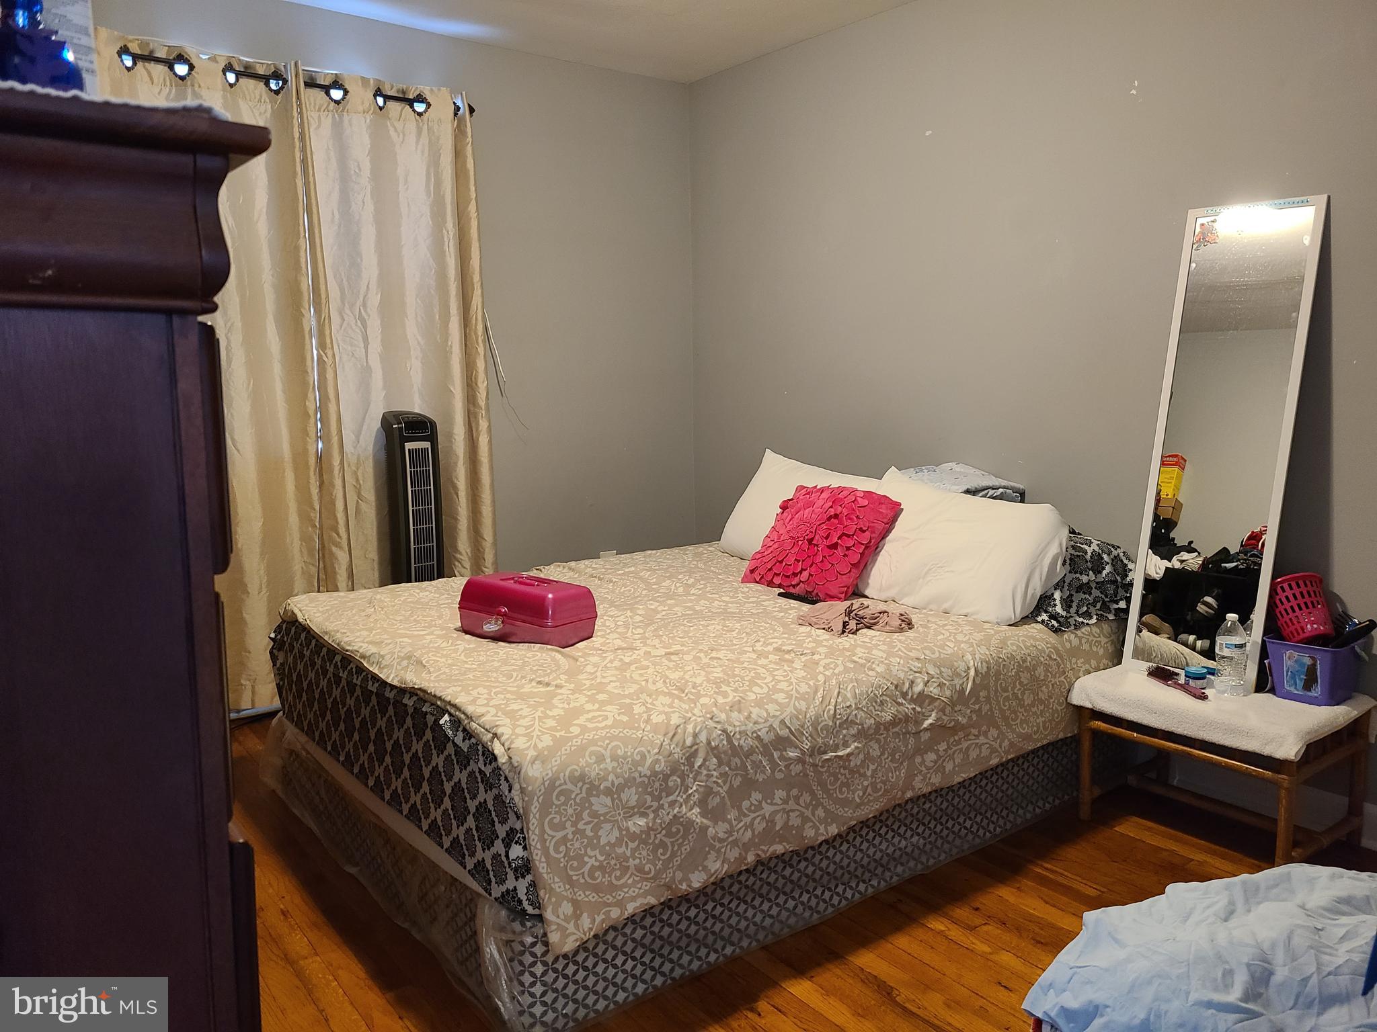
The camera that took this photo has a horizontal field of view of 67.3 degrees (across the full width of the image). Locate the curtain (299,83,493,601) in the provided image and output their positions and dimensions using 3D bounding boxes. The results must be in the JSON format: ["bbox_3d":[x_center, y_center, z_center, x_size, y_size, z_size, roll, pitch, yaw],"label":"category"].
[{"bbox_3d":[-1.042,-0.469,3.809,0.660,2.165,0.110,-6,9,-37],"label":"curtain"}]

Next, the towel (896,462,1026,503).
[{"bbox_3d":[0.857,-0.091,3.357,0.280,0.160,0.460,-6,9,-37],"label":"towel"}]

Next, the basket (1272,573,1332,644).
[{"bbox_3d":[1.523,0.234,2.571,0.118,0.140,0.118,12,-26,-31],"label":"basket"}]

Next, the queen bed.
[{"bbox_3d":[0.044,0.510,3.000,2.010,0.565,1.570,-6,9,-37],"label":"queen bed"}]

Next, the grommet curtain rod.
[{"bbox_3d":[-1.292,-1.464,3.491,1.240,0.070,0.080,-6,9,-37],"label":"grommet curtain rod"}]

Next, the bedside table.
[{"bbox_3d":[1.364,0.633,2.684,0.435,0.388,0.550,-6,9,-37],"label":"bedside table"}]

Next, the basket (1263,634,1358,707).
[{"bbox_3d":[1.544,0.377,2.562,0.190,0.140,0.150,-6,9,-37],"label":"basket"}]

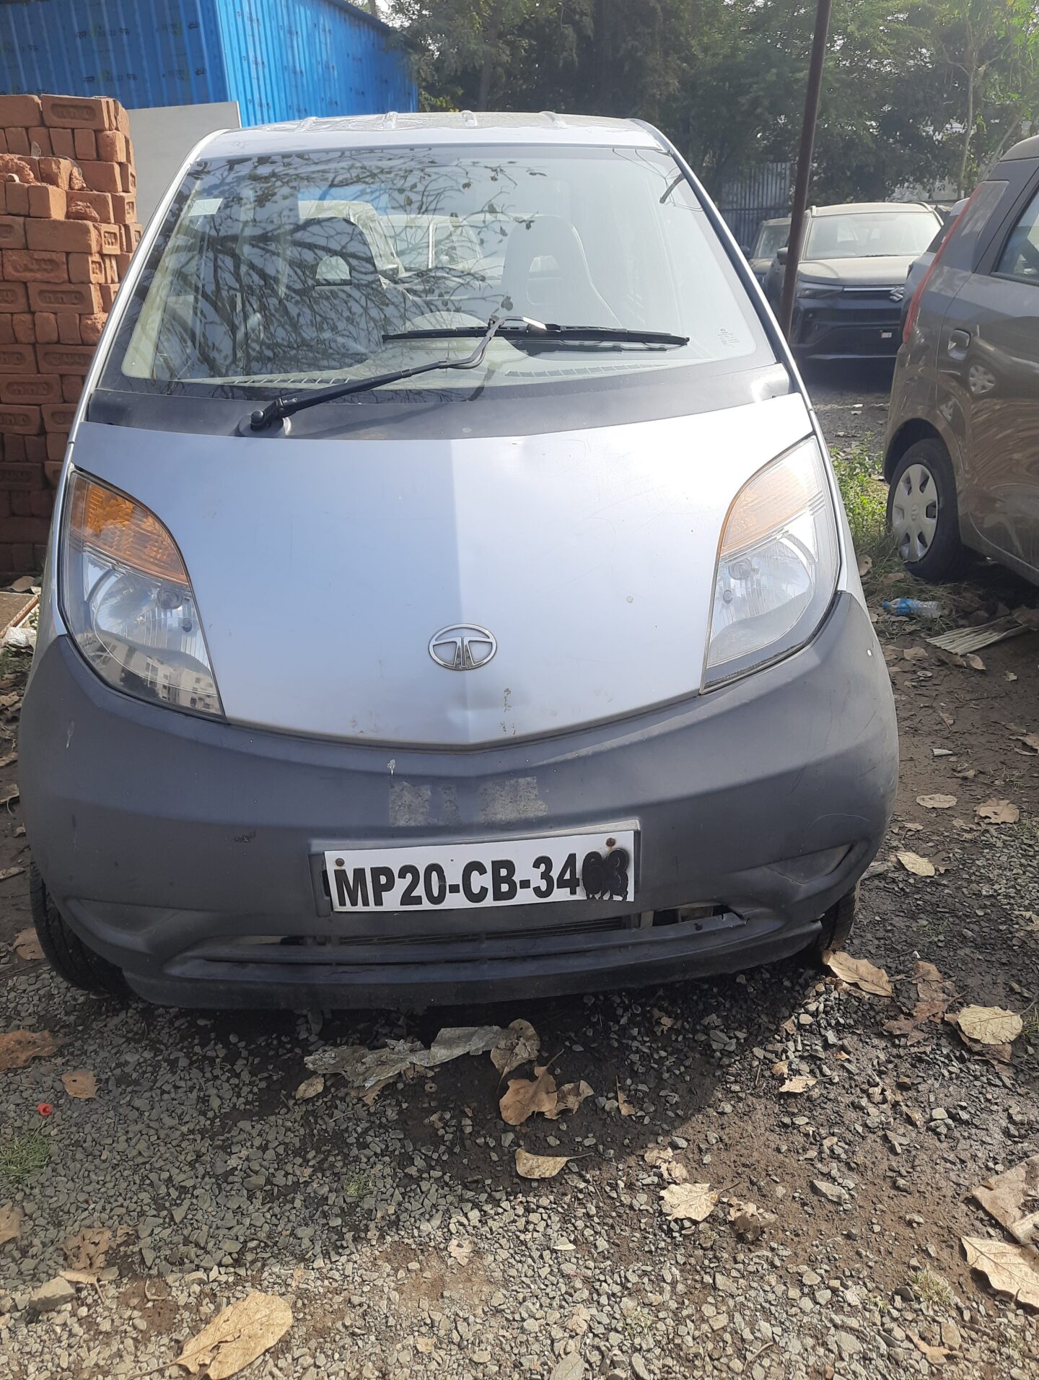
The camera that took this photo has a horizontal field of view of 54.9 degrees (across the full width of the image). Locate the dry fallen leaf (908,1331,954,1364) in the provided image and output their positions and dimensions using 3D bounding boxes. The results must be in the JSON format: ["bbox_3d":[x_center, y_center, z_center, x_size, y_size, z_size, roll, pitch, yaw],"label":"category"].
[{"bbox_3d":[0.525,0.850,1.286,0.053,0.015,0.025,14,29,28],"label":"dry fallen leaf"}]

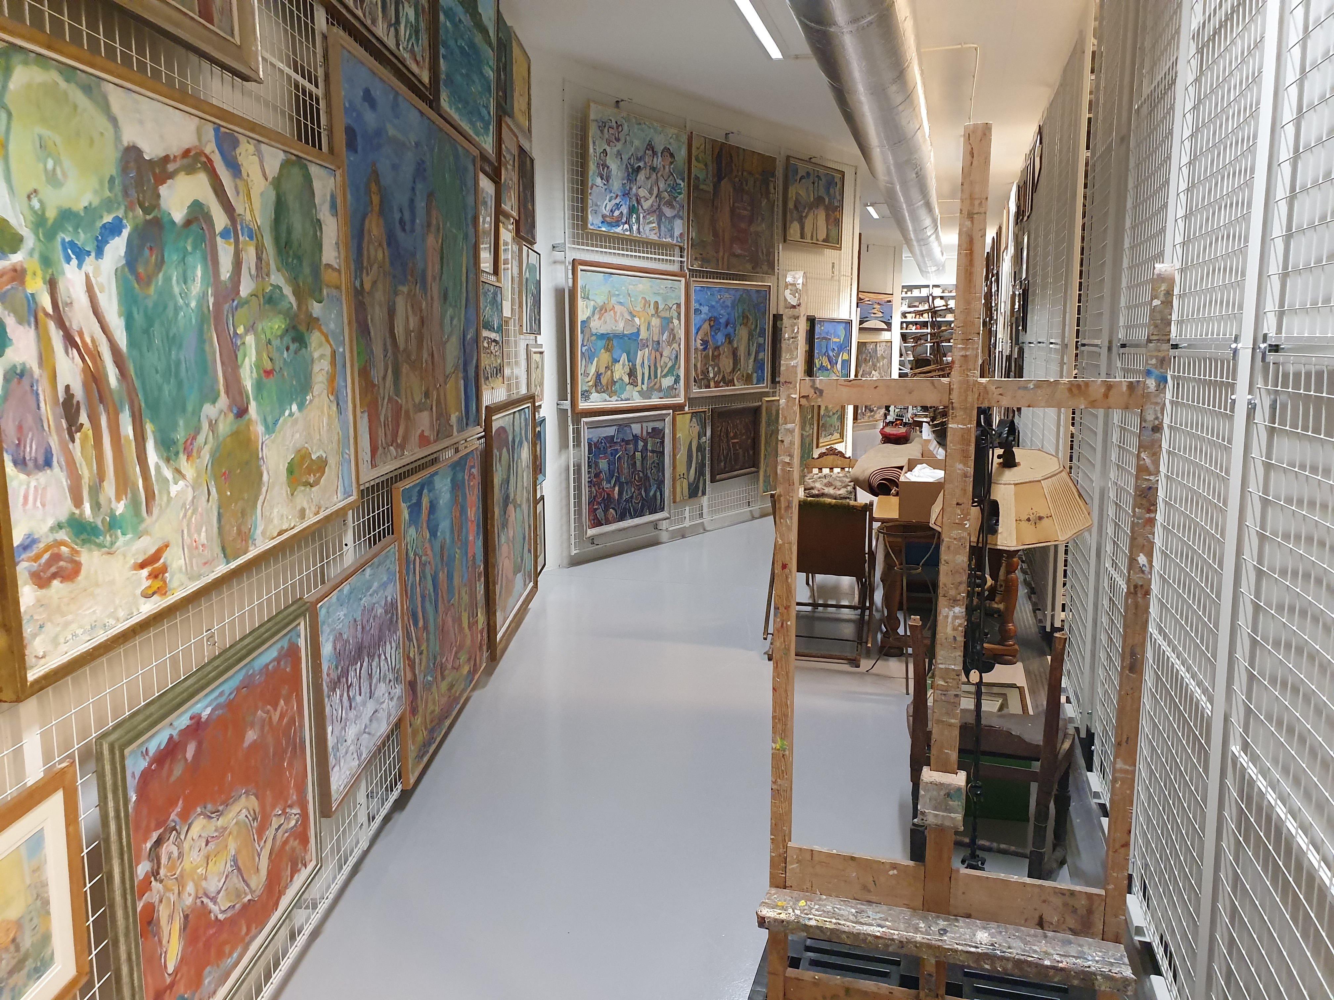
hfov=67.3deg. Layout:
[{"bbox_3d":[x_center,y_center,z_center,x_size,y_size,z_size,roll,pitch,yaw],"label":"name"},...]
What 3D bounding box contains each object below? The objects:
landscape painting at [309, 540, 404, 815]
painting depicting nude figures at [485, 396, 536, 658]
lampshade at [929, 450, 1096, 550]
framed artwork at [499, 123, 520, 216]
[{"bbox_3d":[-0.896,0.480,2.941,0.037,0.574,0.740,0,9,0],"label":"landscape painting"},{"bbox_3d":[-0.853,0.072,5.634,0.040,1.250,1.447,0,9,1],"label":"painting depicting nude figures"},{"bbox_3d":[1.162,-0.027,3.400,0.531,0.194,0.531,-7,20,3],"label":"lampshade"},{"bbox_3d":[-0.848,-1.757,5.353,0.025,0.461,0.541,0,9,1],"label":"framed artwork"}]

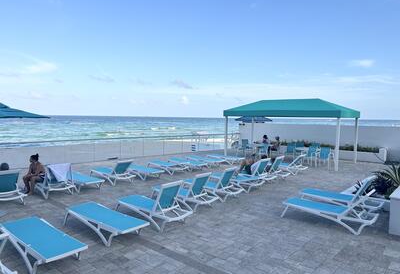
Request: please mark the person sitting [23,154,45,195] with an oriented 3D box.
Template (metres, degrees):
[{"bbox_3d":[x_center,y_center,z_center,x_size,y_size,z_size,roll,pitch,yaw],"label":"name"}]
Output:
[{"bbox_3d":[-4.655,0.992,8.460,0.660,1.180,0.460,-1,4,-30],"label":"person sitting"}]

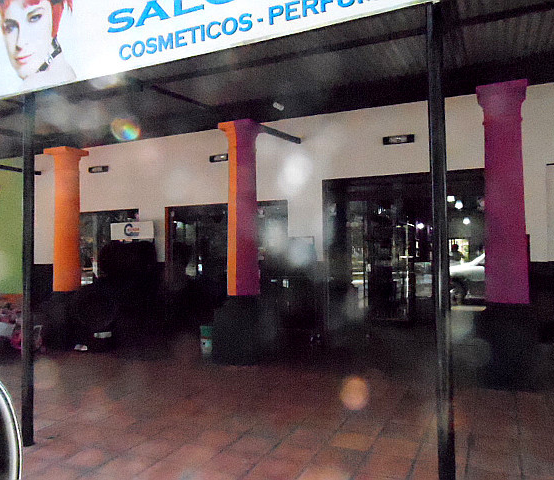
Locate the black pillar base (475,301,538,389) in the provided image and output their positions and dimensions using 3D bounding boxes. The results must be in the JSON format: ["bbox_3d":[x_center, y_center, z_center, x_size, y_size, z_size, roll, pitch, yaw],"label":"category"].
[{"bbox_3d":[2.342,1.034,4.500,0.559,0.819,0.559,-2,-2,23],"label":"black pillar base"}]

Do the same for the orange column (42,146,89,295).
[{"bbox_3d":[-3.260,-0.311,6.896,0.456,2.170,0.456,-2,-2,23],"label":"orange column"}]

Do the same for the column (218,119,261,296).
[{"bbox_3d":[-0.431,-0.386,5.706,0.456,2.170,0.456,-2,-2,23],"label":"column"}]

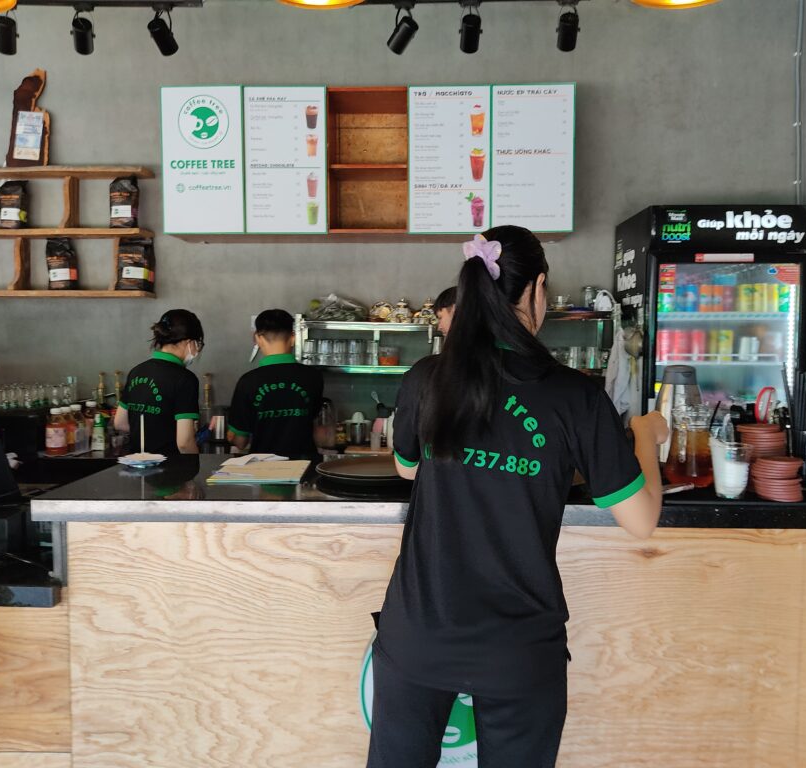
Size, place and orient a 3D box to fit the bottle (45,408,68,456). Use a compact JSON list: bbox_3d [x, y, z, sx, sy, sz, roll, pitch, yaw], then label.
[{"bbox_3d":[-1.451,0.199,3.220,0.090,0.200,0.090,-1,3,-15],"label":"bottle"}]

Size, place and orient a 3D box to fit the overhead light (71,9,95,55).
[{"bbox_3d":[-1.229,-1.352,2.950,0.083,0.160,0.120,0,3,-8],"label":"overhead light"}]

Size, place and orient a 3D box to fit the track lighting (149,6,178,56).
[{"bbox_3d":[-0.922,-1.352,2.950,0.100,0.165,0.120,0,3,10],"label":"track lighting"}]

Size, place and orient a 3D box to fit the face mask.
[{"bbox_3d":[-0.857,-0.123,3.100,0.130,0.110,0.085,3,-18,45],"label":"face mask"}]

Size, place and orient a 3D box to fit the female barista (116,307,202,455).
[{"bbox_3d":[-0.971,0.478,3.125,0.410,1.562,0.320,1,3,25],"label":"female barista"}]

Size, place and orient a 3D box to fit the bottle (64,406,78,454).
[{"bbox_3d":[-1.437,0.195,3.300,0.085,0.200,0.085,-1,3,-15],"label":"bottle"}]

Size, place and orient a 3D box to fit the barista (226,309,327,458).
[{"bbox_3d":[-0.520,0.472,3.215,0.450,1.566,0.340,0,3,-10],"label":"barista"}]

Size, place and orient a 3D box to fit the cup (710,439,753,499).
[{"bbox_3d":[0.718,0.186,1.680,0.096,0.118,0.096,0,3,0],"label":"cup"}]

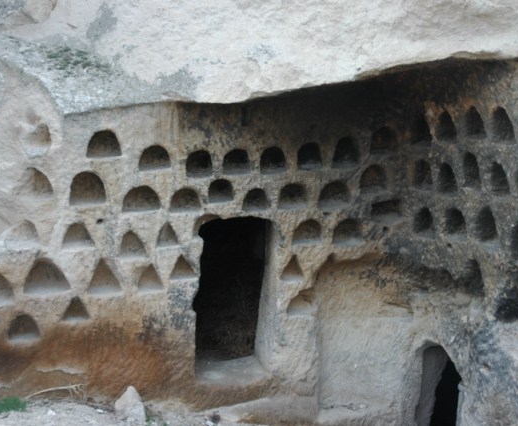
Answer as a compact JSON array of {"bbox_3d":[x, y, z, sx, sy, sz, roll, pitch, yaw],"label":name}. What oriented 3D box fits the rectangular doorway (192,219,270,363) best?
[{"bbox_3d":[-0.310,0.830,7.700,0.740,1.600,0.600,-2,12,-14],"label":"rectangular doorway"}]

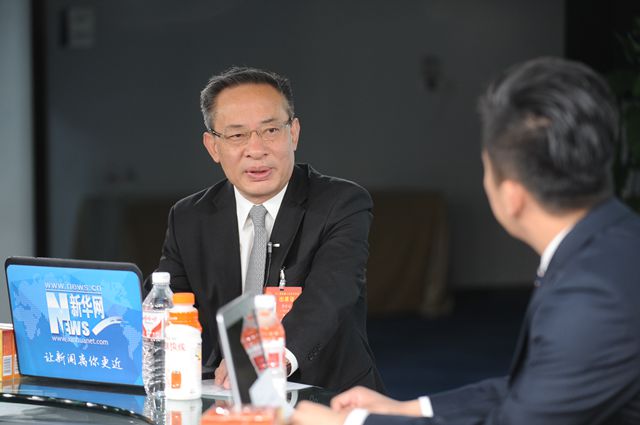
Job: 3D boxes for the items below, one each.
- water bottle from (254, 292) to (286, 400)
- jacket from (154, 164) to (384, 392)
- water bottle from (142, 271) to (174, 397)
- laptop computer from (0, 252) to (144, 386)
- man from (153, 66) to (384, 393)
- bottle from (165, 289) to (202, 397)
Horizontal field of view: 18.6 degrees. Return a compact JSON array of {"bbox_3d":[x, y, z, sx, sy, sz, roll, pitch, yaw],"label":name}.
[{"bbox_3d":[-0.090,0.246,3.280,0.067,0.215,0.067,0,4,0],"label":"water bottle"},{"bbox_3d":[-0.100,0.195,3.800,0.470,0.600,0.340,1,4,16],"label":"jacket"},{"bbox_3d":[-0.292,0.224,3.590,0.067,0.226,0.067,0,4,0],"label":"water bottle"},{"bbox_3d":[-0.385,0.198,3.700,0.315,0.240,0.275,2,4,29],"label":"laptop computer"},{"bbox_3d":[-0.099,0.365,3.750,0.510,1.280,0.700,1,4,16],"label":"man"},{"bbox_3d":[-0.247,0.244,3.550,0.068,0.192,0.068,0,4,0],"label":"bottle"}]

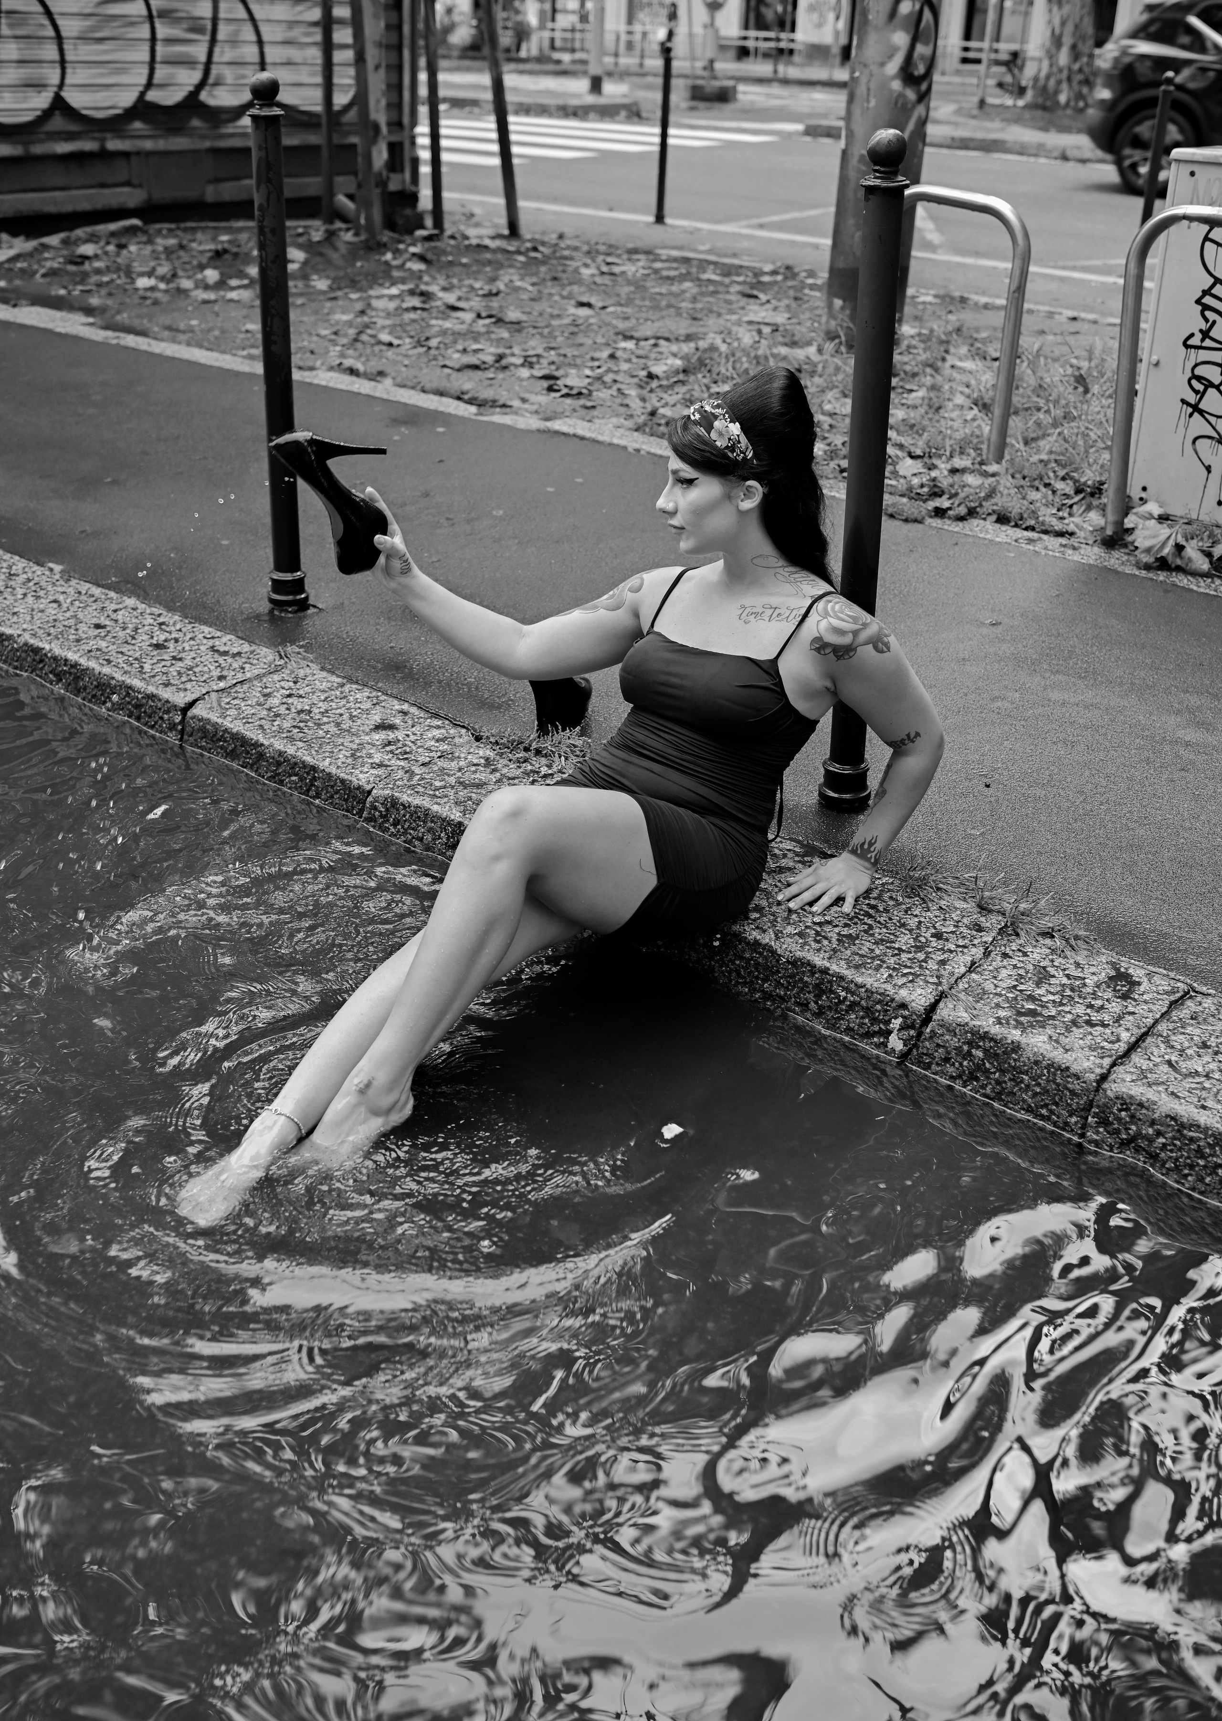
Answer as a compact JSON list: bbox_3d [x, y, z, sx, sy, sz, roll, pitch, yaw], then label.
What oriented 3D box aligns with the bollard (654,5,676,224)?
[{"bbox_3d":[0.340,-4.585,11.116,0.080,1.150,0.080,2,26,-1],"label":"bollard"}]

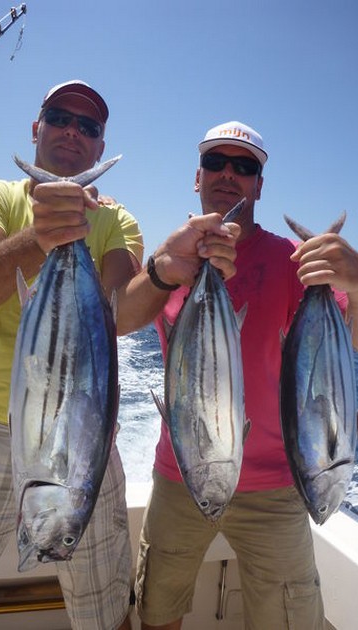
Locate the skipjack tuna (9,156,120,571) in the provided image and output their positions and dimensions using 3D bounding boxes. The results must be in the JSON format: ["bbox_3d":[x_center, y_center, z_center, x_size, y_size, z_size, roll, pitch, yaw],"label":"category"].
[{"bbox_3d":[-0.191,0.079,0.850,0.180,0.685,0.120,1,2,-13],"label":"skipjack tuna"}]

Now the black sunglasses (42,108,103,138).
[{"bbox_3d":[-0.258,-0.451,1.234,0.145,0.047,0.135,13,2,-17],"label":"black sunglasses"}]

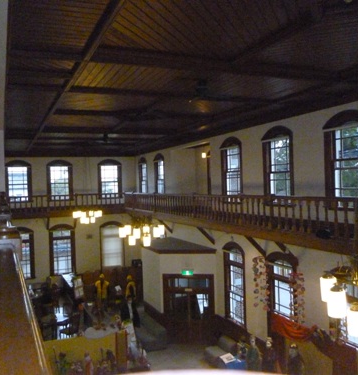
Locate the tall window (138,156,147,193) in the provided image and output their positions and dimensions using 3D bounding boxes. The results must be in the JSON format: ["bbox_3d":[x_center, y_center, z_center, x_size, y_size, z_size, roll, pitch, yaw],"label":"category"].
[{"bbox_3d":[-1.932,-0.539,22.537,0.200,2.248,1.409,-2,0,-24],"label":"tall window"}]

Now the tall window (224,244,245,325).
[{"bbox_3d":[2.019,3.411,14.418,0.200,2.901,1.436,-2,1,-23],"label":"tall window"}]

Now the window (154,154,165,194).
[{"bbox_3d":[-0.936,-0.602,20.987,0.200,2.312,1.428,-2,1,-23],"label":"window"}]

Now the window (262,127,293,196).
[{"bbox_3d":[2.885,-0.623,11.641,0.200,2.248,1.409,-2,0,-24],"label":"window"}]

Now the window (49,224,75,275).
[{"bbox_3d":[-6.597,3.566,23.081,1.407,2.921,0.200,-2,1,-23],"label":"window"}]

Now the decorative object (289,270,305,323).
[{"bbox_3d":[3.117,2.902,10.621,0.420,1.412,0.420,-2,0,-24],"label":"decorative object"}]

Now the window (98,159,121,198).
[{"bbox_3d":[-4.088,-0.490,24.172,1.414,2.341,0.200,-2,1,-23],"label":"window"}]

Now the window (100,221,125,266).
[{"bbox_3d":[-3.776,3.245,23.034,1.336,2.643,0.200,-2,0,-24],"label":"window"}]

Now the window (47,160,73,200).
[{"bbox_3d":[-6.737,-0.383,23.032,1.429,2.315,0.200,-2,1,-23],"label":"window"}]

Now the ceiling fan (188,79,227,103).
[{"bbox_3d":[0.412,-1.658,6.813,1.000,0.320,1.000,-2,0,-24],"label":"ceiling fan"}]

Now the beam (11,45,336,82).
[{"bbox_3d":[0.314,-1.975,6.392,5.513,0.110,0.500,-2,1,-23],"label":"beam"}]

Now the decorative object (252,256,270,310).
[{"bbox_3d":[2.485,2.927,12.330,0.420,1.580,0.460,-2,1,0],"label":"decorative object"}]

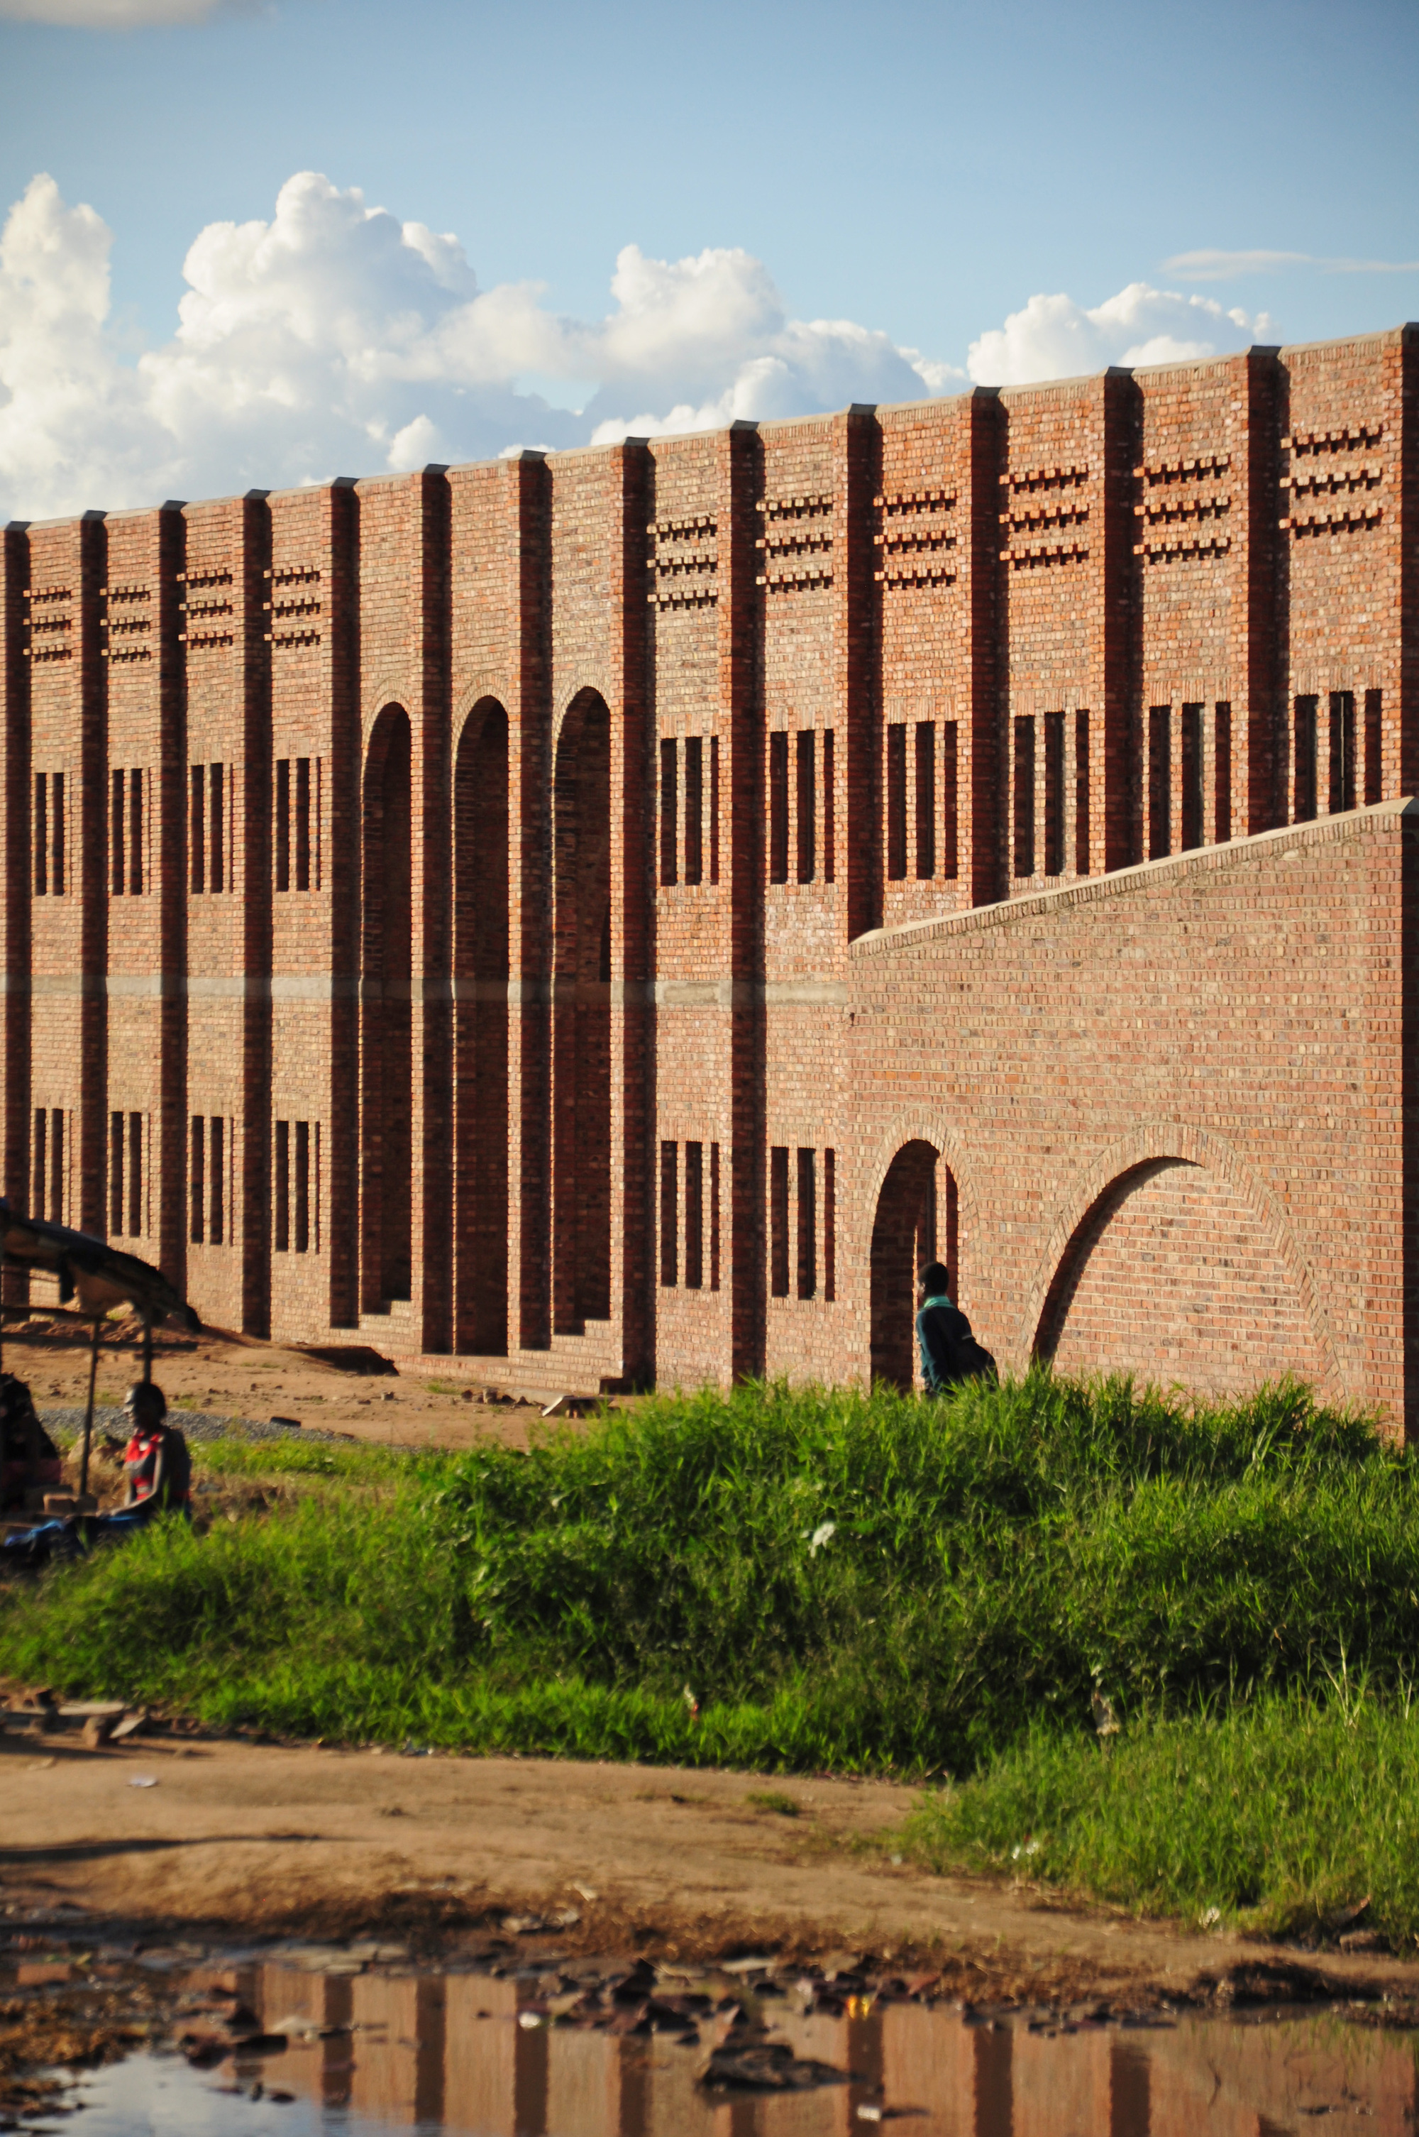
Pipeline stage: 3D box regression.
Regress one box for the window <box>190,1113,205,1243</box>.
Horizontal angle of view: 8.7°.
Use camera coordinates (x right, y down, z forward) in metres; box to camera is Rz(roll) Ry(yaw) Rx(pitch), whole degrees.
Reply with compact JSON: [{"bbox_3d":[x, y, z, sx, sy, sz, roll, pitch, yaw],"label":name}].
[{"bbox_3d":[-5.208,1.163,96.564,0.200,1.315,0.405,0,1,-21],"label":"window"}]

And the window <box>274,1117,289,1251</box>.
[{"bbox_3d":[-4.767,1.336,104.895,0.180,1.475,0.445,0,1,-21],"label":"window"}]

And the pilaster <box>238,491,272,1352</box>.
[{"bbox_3d":[-5.203,-1.731,105.528,0.260,9.578,0.345,0,1,-21],"label":"pilaster"}]

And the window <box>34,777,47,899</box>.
[{"bbox_3d":[-8.094,-2.844,113.308,0.180,1.475,0.445,0,1,-21],"label":"window"}]

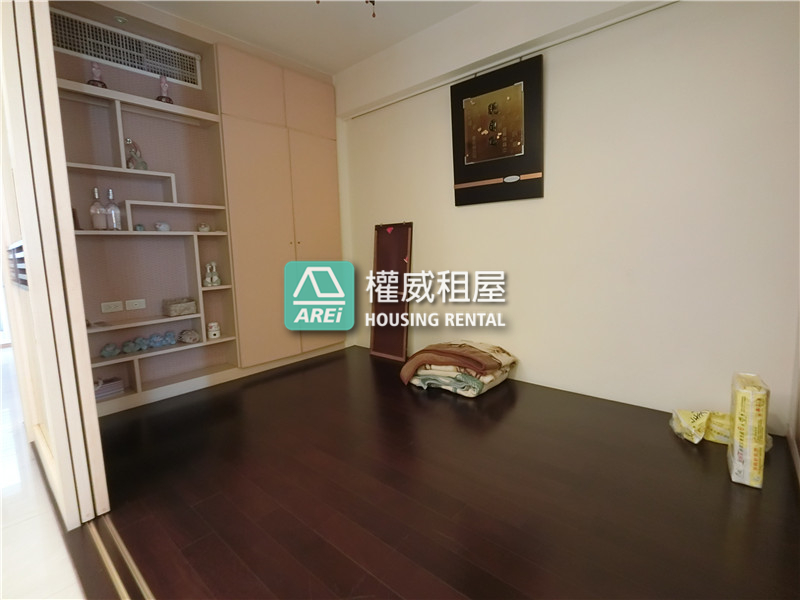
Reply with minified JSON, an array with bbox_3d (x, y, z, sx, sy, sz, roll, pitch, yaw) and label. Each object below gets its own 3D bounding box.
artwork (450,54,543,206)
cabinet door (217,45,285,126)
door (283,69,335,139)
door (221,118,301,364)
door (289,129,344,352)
[{"bbox_3d":[0.683,-1.172,2.683,0.702,0.906,0.030,6,11,41],"label":"artwork"},{"bbox_3d":[-1.151,-1.660,2.918,0.025,0.477,0.534,6,11,41],"label":"cabinet door"},{"bbox_3d":[-0.802,-1.727,3.307,0.025,0.477,0.520,6,11,41],"label":"door"},{"bbox_3d":[-1.099,-0.449,3.021,0.022,1.921,0.531,5,9,43],"label":"door"},{"bbox_3d":[-0.745,-0.505,3.397,0.022,1.921,0.503,5,9,43],"label":"door"}]

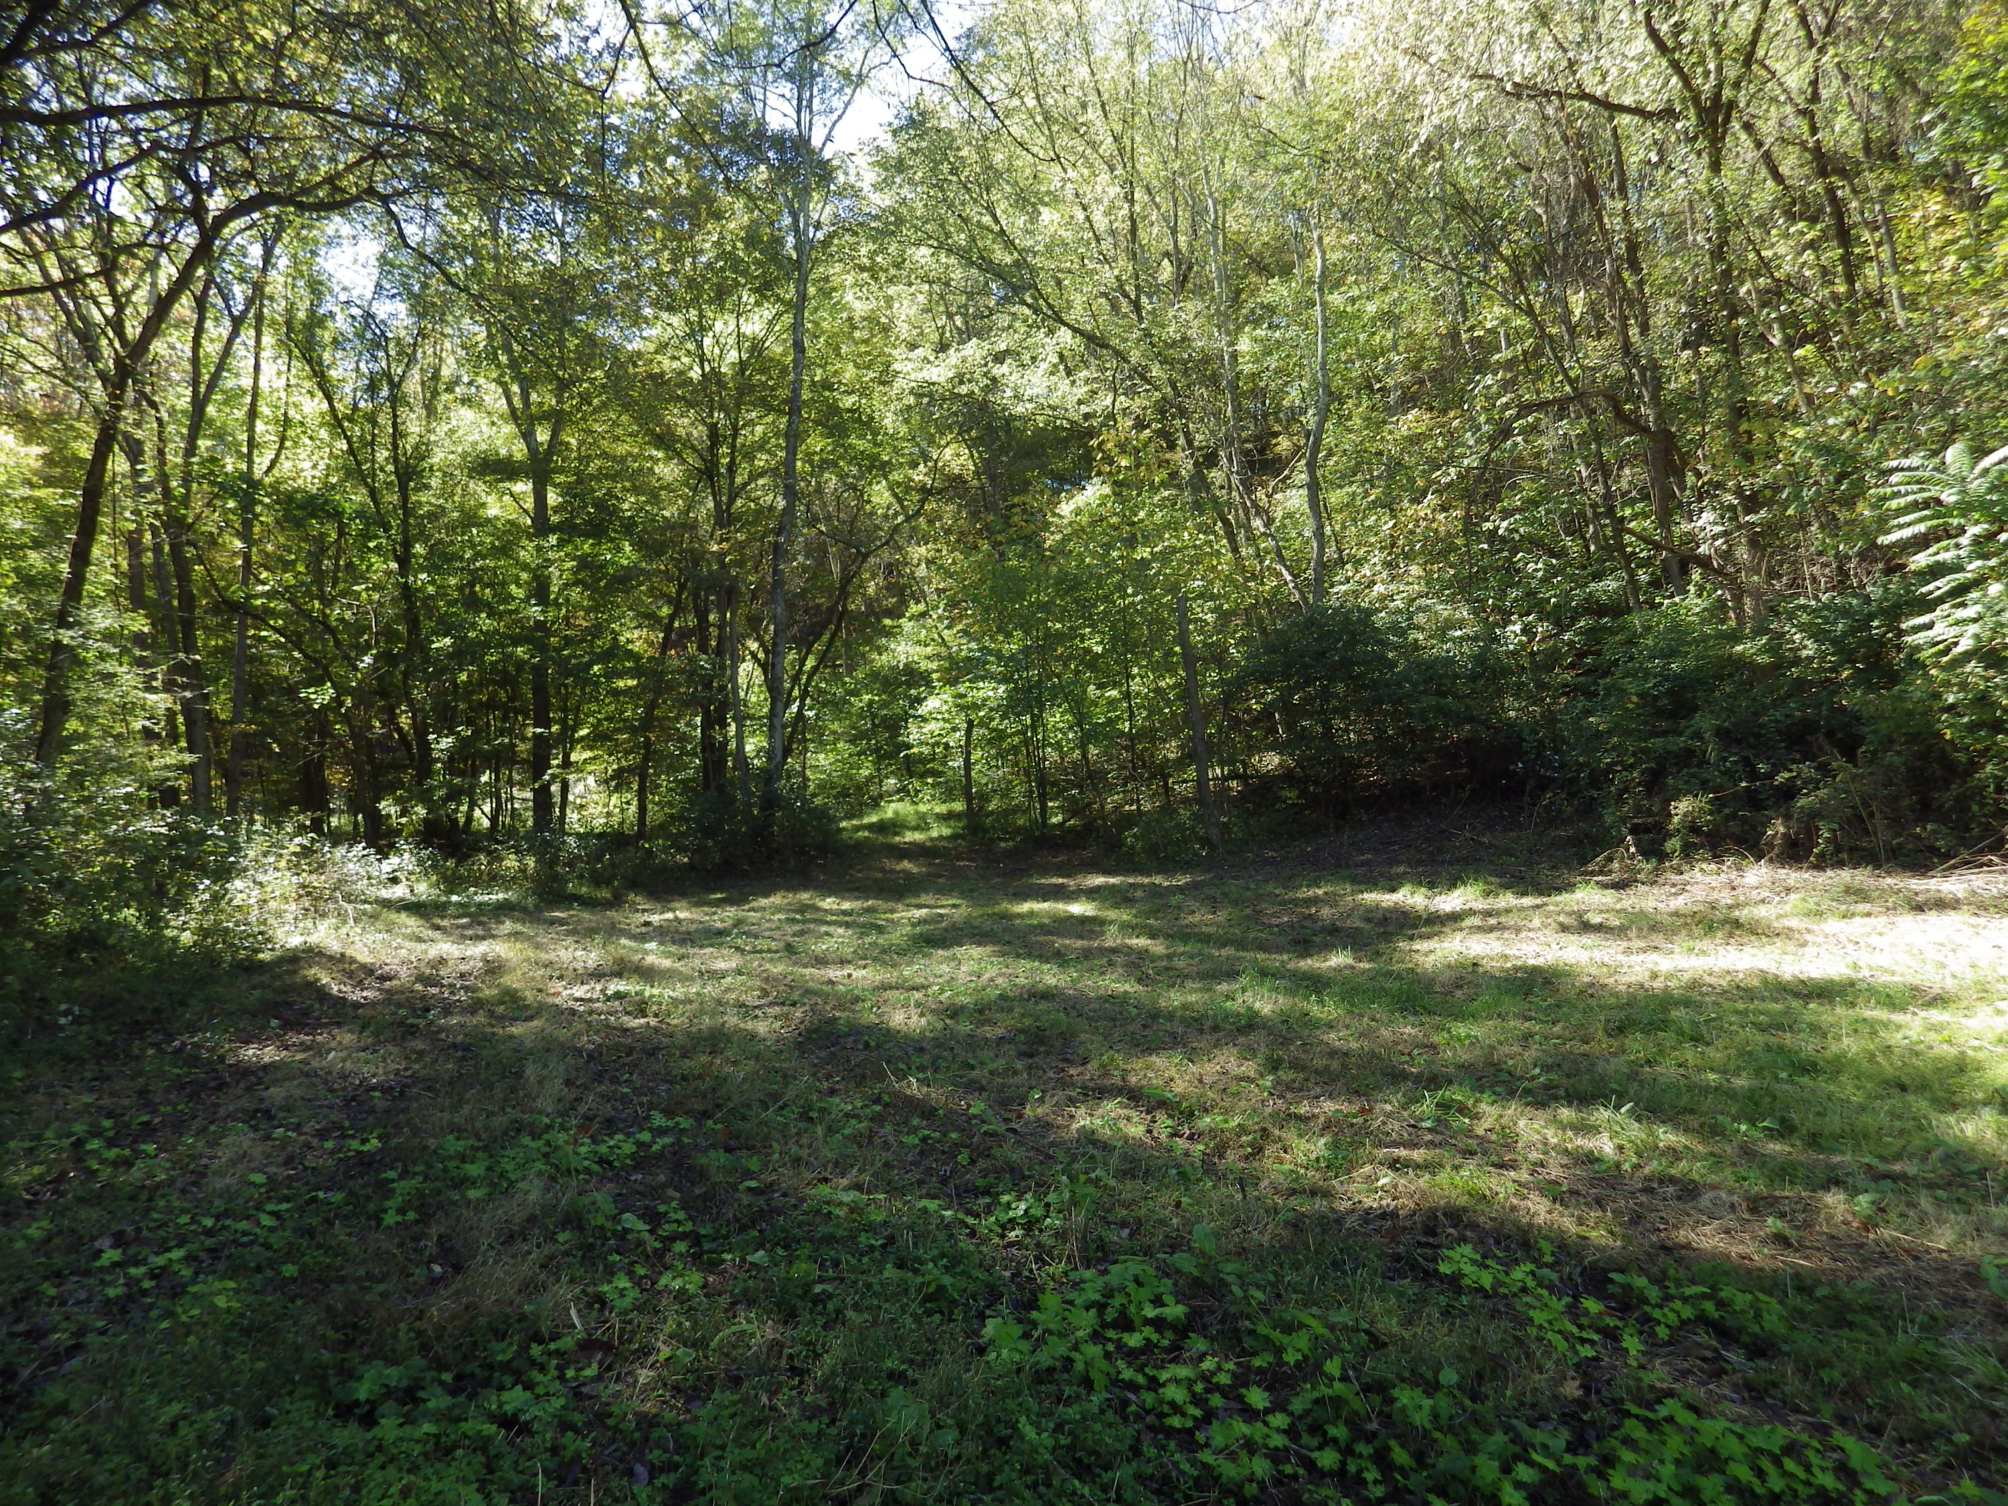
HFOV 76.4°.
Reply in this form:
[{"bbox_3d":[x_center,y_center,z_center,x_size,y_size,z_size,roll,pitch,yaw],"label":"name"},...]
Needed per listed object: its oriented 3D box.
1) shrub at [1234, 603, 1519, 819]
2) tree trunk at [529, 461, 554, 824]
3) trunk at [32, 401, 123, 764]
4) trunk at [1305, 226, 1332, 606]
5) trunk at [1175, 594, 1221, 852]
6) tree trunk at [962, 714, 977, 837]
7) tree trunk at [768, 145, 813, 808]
[{"bbox_3d":[5.489,-0.589,18.800,4.100,3.150,2.900,0,-1,0],"label":"shrub"},{"bbox_3d":[-8.002,-1.813,22.065,0.350,6.520,0.330,0,-1,-20],"label":"tree trunk"},{"bbox_3d":[-11.244,-2.022,15.544,0.340,4.520,0.310,11,-1,-35],"label":"trunk"},{"bbox_3d":[5.686,-6.093,23.069,0.420,6.900,0.360,1,-1,14],"label":"trunk"},{"bbox_3d":[2.902,-0.449,19.039,0.290,3.890,0.260,-7,-1,9],"label":"trunk"},{"bbox_3d":[-0.623,0.409,23.022,0.190,2.210,0.180,-1,-1,-2],"label":"tree trunk"},{"bbox_3d":[-3.528,-4.532,21.112,0.420,11.160,0.360,2,-1,-9],"label":"tree trunk"}]

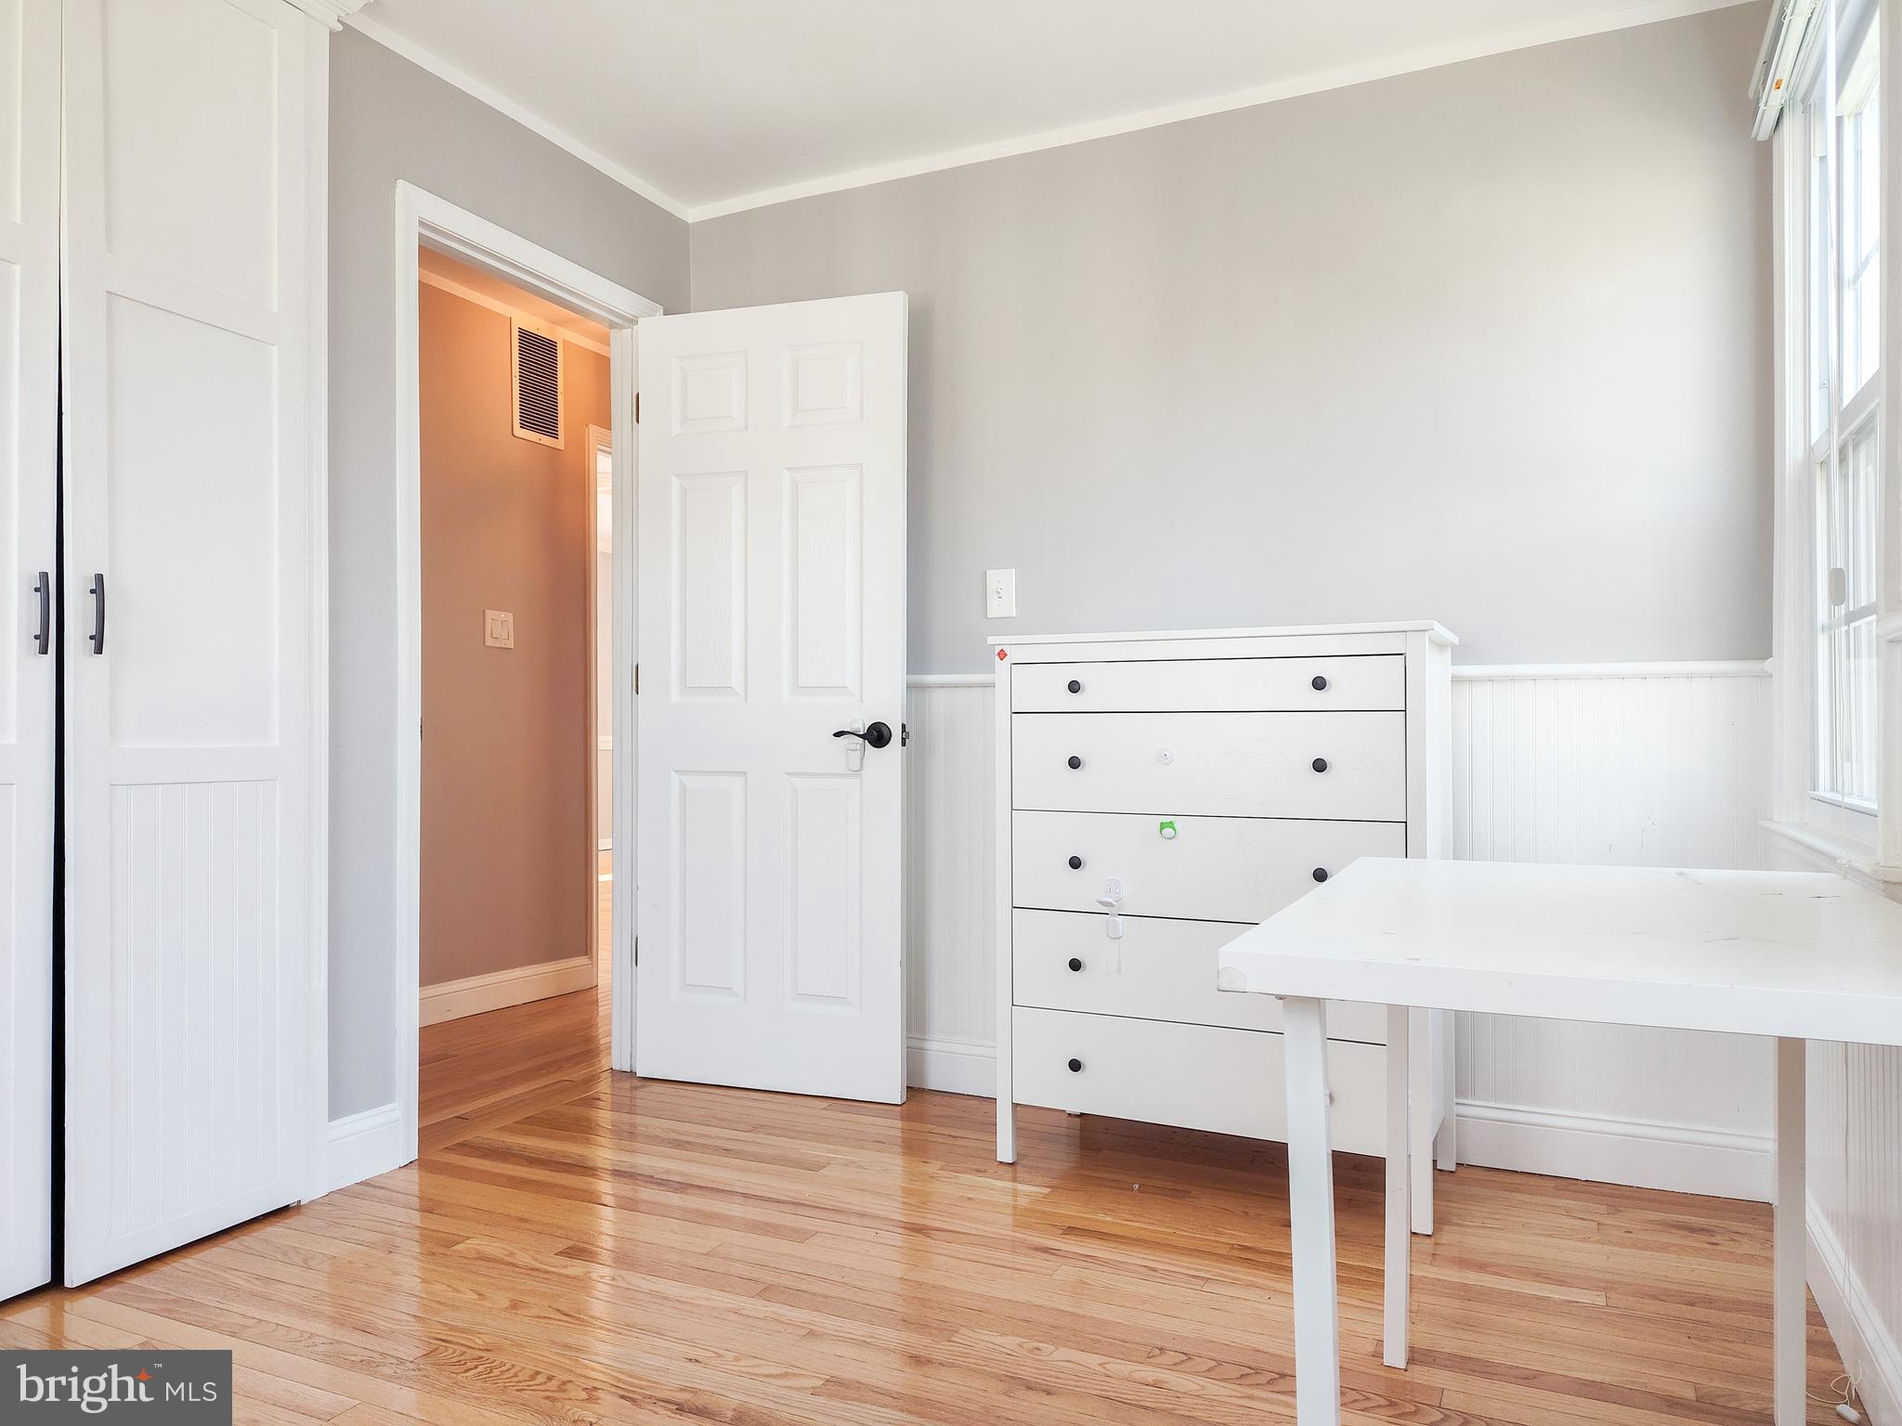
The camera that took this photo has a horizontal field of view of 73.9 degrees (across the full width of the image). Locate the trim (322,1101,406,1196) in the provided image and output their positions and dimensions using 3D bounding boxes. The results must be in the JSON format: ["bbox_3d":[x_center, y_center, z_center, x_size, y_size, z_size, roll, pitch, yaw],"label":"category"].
[{"bbox_3d":[-1.230,0.904,2.643,0.016,0.141,0.187,0,-1,25],"label":"trim"}]

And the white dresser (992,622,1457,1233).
[{"bbox_3d":[0.584,0.405,2.716,0.905,1.140,0.440,0,-1,27],"label":"white dresser"}]

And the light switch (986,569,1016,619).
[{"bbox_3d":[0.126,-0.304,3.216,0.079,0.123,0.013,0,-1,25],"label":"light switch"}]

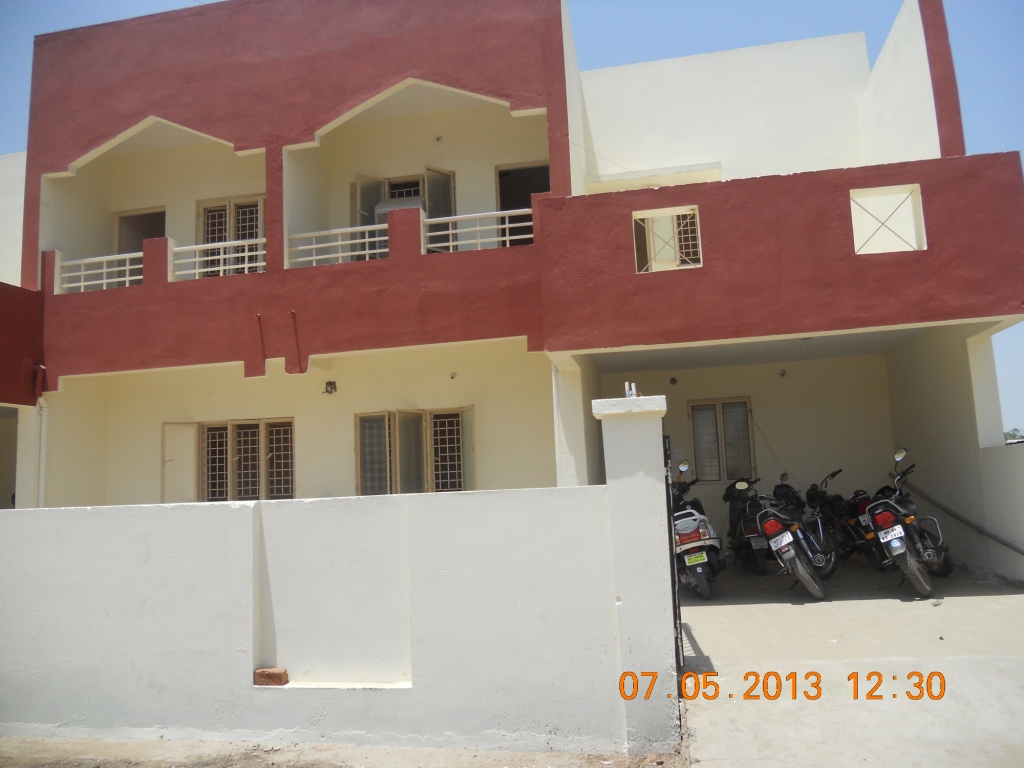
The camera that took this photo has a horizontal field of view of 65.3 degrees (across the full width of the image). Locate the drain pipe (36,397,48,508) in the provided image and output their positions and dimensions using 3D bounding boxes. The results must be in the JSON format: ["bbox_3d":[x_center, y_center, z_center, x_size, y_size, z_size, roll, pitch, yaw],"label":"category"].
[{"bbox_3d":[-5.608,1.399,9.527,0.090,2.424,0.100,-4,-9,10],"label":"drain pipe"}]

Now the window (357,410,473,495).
[{"bbox_3d":[-1.210,0.862,9.832,1.576,1.111,0.170,-4,-9,10],"label":"window"}]

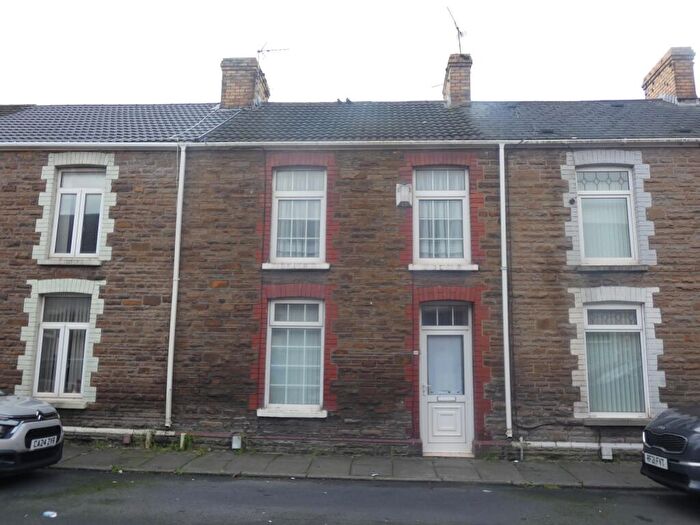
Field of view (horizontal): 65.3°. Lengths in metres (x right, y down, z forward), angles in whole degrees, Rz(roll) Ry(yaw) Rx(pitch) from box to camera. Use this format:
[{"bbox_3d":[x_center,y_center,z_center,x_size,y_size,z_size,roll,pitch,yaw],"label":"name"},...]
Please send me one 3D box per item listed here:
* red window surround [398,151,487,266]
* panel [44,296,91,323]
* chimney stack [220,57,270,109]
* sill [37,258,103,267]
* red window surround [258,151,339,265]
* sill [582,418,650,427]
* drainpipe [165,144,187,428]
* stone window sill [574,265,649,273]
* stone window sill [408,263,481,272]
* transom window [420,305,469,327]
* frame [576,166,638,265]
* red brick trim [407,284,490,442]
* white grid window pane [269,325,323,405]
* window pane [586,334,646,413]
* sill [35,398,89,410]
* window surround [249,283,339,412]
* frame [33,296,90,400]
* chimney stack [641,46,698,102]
[{"bbox_3d":[1.520,-0.886,9.021,1.387,1.901,0.130,0,-7,3],"label":"red window surround"},{"bbox_3d":[-4.960,0.836,9.598,0.849,0.450,0.025,0,-9,4],"label":"panel"},{"bbox_3d":[-2.716,-4.373,14.258,0.960,1.314,1.420,0,-7,3],"label":"chimney stack"},{"bbox_3d":[-4.689,0.007,9.230,1.100,0.110,0.180,0,-7,3],"label":"sill"},{"bbox_3d":[-0.890,-0.961,9.535,1.442,1.967,0.130,0,-9,4],"label":"red window surround"},{"bbox_3d":[4.224,2.526,8.651,1.050,0.113,0.170,0,-9,4],"label":"sill"},{"bbox_3d":[-2.832,0.323,8.994,0.093,4.649,0.100,0,-7,3],"label":"drainpipe"},{"bbox_3d":[4.146,0.104,8.725,1.127,0.083,0.170,0,-7,3],"label":"stone window sill"},{"bbox_3d":[1.511,0.093,8.870,1.109,0.100,0.180,0,-7,3],"label":"stone window sill"},{"bbox_3d":[1.590,0.893,9.139,0.811,0.374,0.070,0,-9,3],"label":"transom window"},{"bbox_3d":[4.191,-0.770,8.942,0.922,1.629,0.080,0,-7,3],"label":"frame"},{"bbox_3d":[1.597,1.644,8.976,1.406,2.494,0.130,0,-9,4],"label":"red brick trim"},{"bbox_3d":[-0.905,1.745,9.197,0.847,1.248,0.025,0,-9,4],"label":"white grid window pane"},{"bbox_3d":[4.304,1.775,8.854,0.868,1.271,0.025,0,-9,4],"label":"window pane"},{"bbox_3d":[-4.903,2.385,9.259,1.034,0.169,0.180,0,-9,4],"label":"sill"},{"bbox_3d":[-0.907,1.408,9.175,1.449,2.060,0.130,0,-9,4],"label":"window surround"},{"bbox_3d":[-4.986,1.460,9.512,0.864,1.734,0.070,0,-9,4],"label":"frame"},{"bbox_3d":[7.984,-4.349,13.652,0.560,1.402,1.420,0,-7,3],"label":"chimney stack"}]

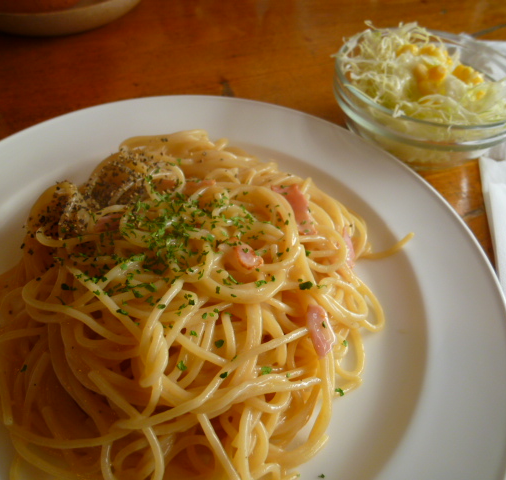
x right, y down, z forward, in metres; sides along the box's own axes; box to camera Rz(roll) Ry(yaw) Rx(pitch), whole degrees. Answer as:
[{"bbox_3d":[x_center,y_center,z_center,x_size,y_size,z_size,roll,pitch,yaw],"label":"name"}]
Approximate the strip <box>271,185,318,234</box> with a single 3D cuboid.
[{"bbox_3d":[0.021,-0.014,0.208,0.011,0.004,0.027,-5,48,-15],"label":"strip"}]

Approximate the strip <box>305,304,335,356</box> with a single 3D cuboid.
[{"bbox_3d":[0.026,0.035,0.172,0.009,0.004,0.020,2,71,-34],"label":"strip"}]

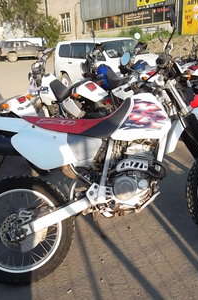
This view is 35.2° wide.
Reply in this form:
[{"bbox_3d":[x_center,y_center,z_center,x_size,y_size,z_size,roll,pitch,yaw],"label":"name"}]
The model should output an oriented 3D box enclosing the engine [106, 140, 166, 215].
[{"bbox_3d":[0.221,0.172,2.005,0.360,0.420,0.360,-8,-1,-10],"label":"engine"}]

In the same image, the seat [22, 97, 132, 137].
[{"bbox_3d":[-0.118,-0.172,1.958,0.700,0.230,0.250,-8,-1,-10],"label":"seat"}]

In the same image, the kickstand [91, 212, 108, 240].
[{"bbox_3d":[0.003,0.523,2.159,0.060,0.330,0.060,-21,34,-1],"label":"kickstand"}]

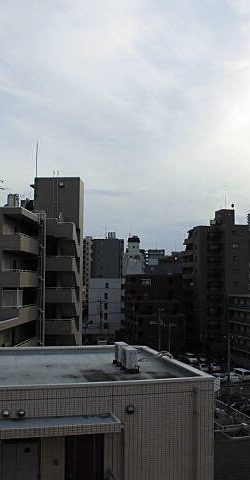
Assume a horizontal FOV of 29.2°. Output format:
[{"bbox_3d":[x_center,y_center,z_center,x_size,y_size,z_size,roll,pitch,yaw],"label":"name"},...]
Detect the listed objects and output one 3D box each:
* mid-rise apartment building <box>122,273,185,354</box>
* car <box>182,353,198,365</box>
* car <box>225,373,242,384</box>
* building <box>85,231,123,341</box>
[{"bbox_3d":[6.532,17.255,108.351,12.000,19.600,9.000,1,-5,-10],"label":"mid-rise apartment building"},{"bbox_3d":[14.459,26.227,106.623,1.700,1.550,4.200,2,-5,-13],"label":"car"},{"bbox_3d":[19.232,24.331,85.014,1.600,1.600,3.700,2,-5,-15],"label":"car"},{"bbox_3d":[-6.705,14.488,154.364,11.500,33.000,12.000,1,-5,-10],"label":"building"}]

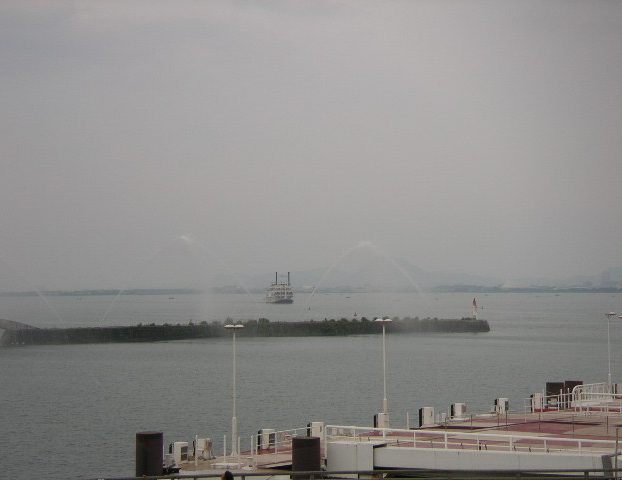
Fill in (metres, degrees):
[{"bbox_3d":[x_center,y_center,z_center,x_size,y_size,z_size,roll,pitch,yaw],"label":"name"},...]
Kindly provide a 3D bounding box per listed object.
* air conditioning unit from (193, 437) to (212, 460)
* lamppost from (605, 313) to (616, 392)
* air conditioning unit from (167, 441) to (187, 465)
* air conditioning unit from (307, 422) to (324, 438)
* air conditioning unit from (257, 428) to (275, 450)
[{"bbox_3d":[-4.129,7.977,67.130,0.560,0.860,0.470,-1,-2,30],"label":"air conditioning unit"},{"bbox_3d":[17.394,6.785,102.224,0.370,5.100,0.830,-1,-2,30],"label":"lamppost"},{"bbox_3d":[-4.926,7.934,65.534,0.560,0.860,0.470,-1,-2,30],"label":"air conditioning unit"},{"bbox_3d":[0.202,8.178,74.676,0.560,0.860,0.470,-1,-2,30],"label":"air conditioning unit"},{"bbox_3d":[-1.794,8.091,71.381,0.560,0.860,0.470,-1,-2,30],"label":"air conditioning unit"}]

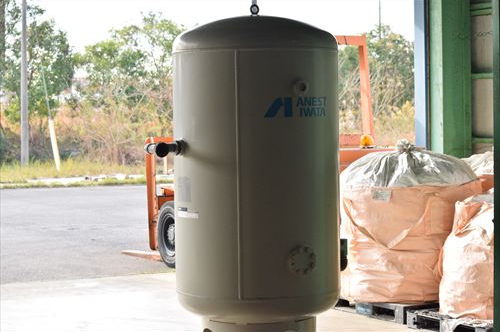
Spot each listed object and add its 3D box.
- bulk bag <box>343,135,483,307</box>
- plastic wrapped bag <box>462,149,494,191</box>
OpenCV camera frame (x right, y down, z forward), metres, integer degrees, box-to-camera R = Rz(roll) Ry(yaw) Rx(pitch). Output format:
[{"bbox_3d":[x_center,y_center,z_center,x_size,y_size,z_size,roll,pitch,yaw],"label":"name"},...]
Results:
[{"bbox_3d":[1.356,0.428,9.689,1.130,1.310,1.130,-2,3,-33],"label":"bulk bag"},{"bbox_3d":[2.275,0.429,10.295,1.120,1.240,1.120,-2,3,-33],"label":"plastic wrapped bag"}]

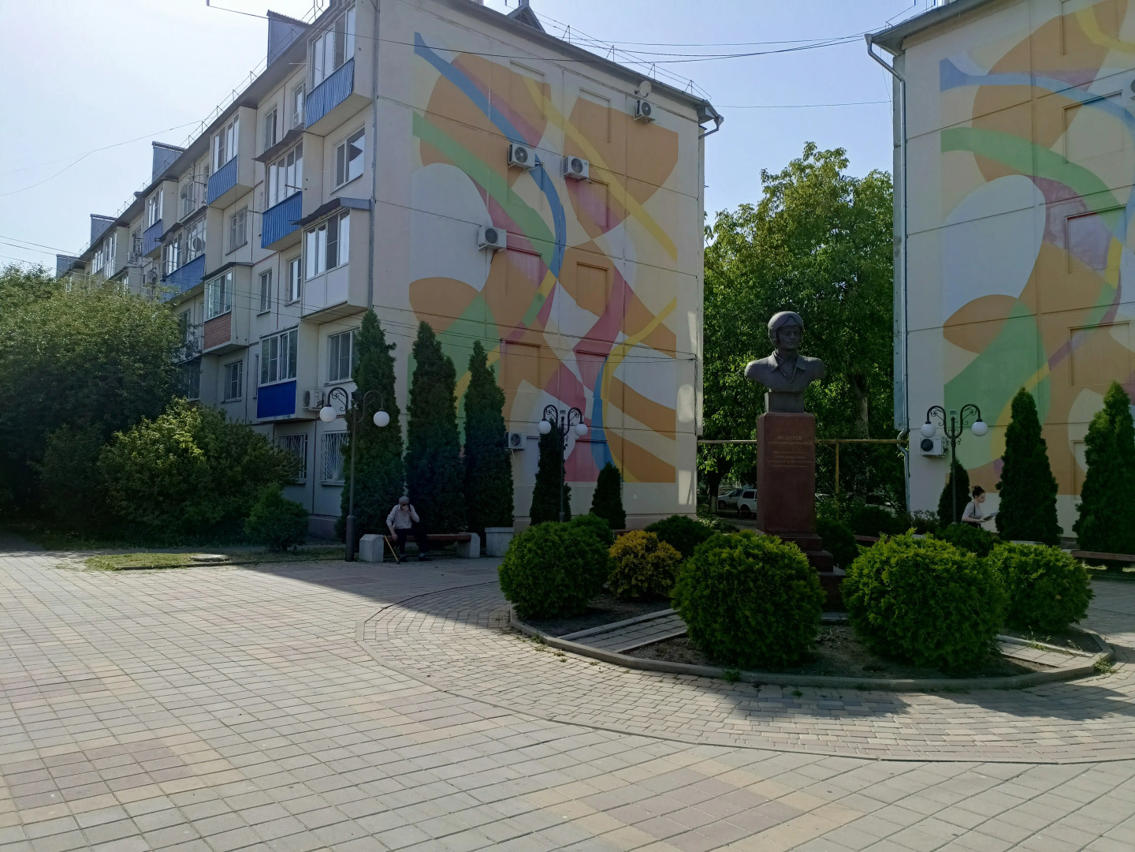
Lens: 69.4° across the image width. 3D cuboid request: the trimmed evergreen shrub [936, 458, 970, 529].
[{"bbox_3d":[9.347,1.935,19.872,0.850,2.350,0.850,1,-3,0],"label":"trimmed evergreen shrub"}]

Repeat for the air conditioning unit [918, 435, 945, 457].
[{"bbox_3d":[9.840,0.533,22.132,0.280,0.550,0.740,5,-5,-41],"label":"air conditioning unit"}]

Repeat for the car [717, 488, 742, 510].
[{"bbox_3d":[11.312,4.864,56.246,4.300,1.520,1.750,3,-4,-25],"label":"car"}]

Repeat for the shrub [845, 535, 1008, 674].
[{"bbox_3d":[2.980,1.477,6.908,1.280,1.150,1.280,1,-4,5],"label":"shrub"}]

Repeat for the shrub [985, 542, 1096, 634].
[{"bbox_3d":[5.219,1.772,9.179,1.150,0.940,1.150,1,-3,0],"label":"shrub"}]

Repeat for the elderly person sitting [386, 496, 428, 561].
[{"bbox_3d":[-3.201,2.021,16.394,0.620,1.260,0.720,4,-5,-35],"label":"elderly person sitting"}]

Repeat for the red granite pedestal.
[{"bbox_3d":[2.503,0.978,9.400,1.120,2.170,1.120,1,-3,5],"label":"red granite pedestal"}]

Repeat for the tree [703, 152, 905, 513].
[{"bbox_3d":[9.765,-3.209,34.000,9.500,15.600,9.500,0,-3,16],"label":"tree"}]

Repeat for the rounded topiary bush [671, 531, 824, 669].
[{"bbox_3d":[1.572,1.472,7.134,1.280,1.120,1.280,1,-3,0],"label":"rounded topiary bush"}]

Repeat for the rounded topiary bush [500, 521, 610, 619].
[{"bbox_3d":[-0.149,1.597,9.200,1.250,1.040,1.250,1,-3,-1],"label":"rounded topiary bush"}]

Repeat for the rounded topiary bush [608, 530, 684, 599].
[{"bbox_3d":[1.009,1.785,10.600,0.980,0.870,0.980,1,-3,5],"label":"rounded topiary bush"}]

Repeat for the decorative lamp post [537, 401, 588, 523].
[{"bbox_3d":[-0.104,1.162,18.100,1.330,3.220,0.300,3,-4,-40],"label":"decorative lamp post"}]

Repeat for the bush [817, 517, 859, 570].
[{"bbox_3d":[3.594,1.853,11.934,1.200,1.100,1.200,1,-3,0],"label":"bush"}]

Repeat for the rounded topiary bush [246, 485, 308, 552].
[{"bbox_3d":[-6.068,1.911,17.100,1.330,1.330,1.300,2,-3,-20],"label":"rounded topiary bush"}]

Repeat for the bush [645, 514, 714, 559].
[{"bbox_3d":[1.641,1.808,11.900,1.150,1.020,1.150,0,-3,8],"label":"bush"}]

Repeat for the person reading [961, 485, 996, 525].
[{"bbox_3d":[6.904,1.808,13.800,0.600,1.590,0.470,-1,-3,26],"label":"person reading"}]

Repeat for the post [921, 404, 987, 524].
[{"bbox_3d":[8.097,1.248,17.167,0.320,3.404,1.390,5,-5,-41],"label":"post"}]

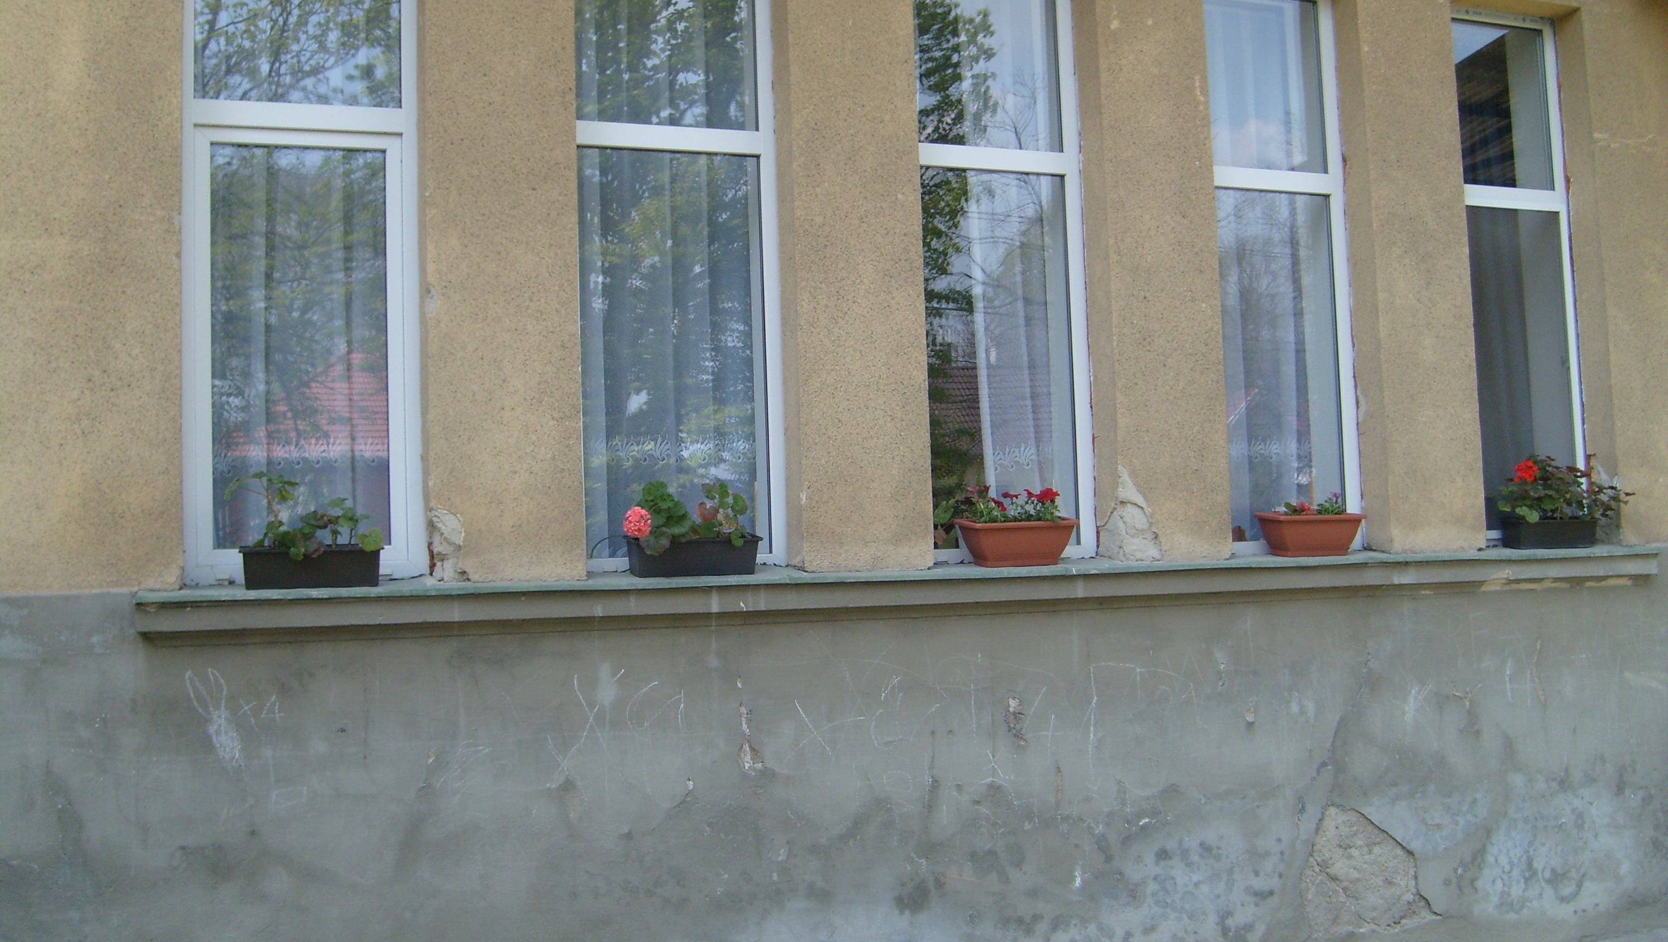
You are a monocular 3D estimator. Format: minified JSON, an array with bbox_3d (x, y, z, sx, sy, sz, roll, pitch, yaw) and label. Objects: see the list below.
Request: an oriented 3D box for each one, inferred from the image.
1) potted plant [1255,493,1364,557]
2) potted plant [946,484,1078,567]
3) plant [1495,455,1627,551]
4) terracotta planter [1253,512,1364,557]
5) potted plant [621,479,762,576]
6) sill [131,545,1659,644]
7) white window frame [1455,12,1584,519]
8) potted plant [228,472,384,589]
[{"bbox_3d":[1.815,0.205,6.432,0.385,0.248,0.200,0,-4,-21],"label":"potted plant"},{"bbox_3d":[0.644,0.194,5.974,0.415,0.293,0.200,0,-4,-21],"label":"potted plant"},{"bbox_3d":[2.953,0.126,6.903,0.600,0.390,0.230,0,-4,-21],"label":"plant"},{"bbox_3d":[1.816,0.246,6.429,0.385,0.166,0.200,0,-4,-21],"label":"terracotta planter"},{"bbox_3d":[-0.478,0.188,5.545,0.470,0.325,0.200,0,-4,-21],"label":"potted plant"},{"bbox_3d":[0.672,0.404,5.952,5.725,0.185,0.269,0,-4,-21],"label":"sill"},{"bbox_3d":[2.814,-0.831,7.098,0.742,2.308,0.080,0,-4,-21],"label":"white window frame"},{"bbox_3d":[-1.603,0.179,5.115,0.460,0.363,0.200,0,-4,-21],"label":"potted plant"}]

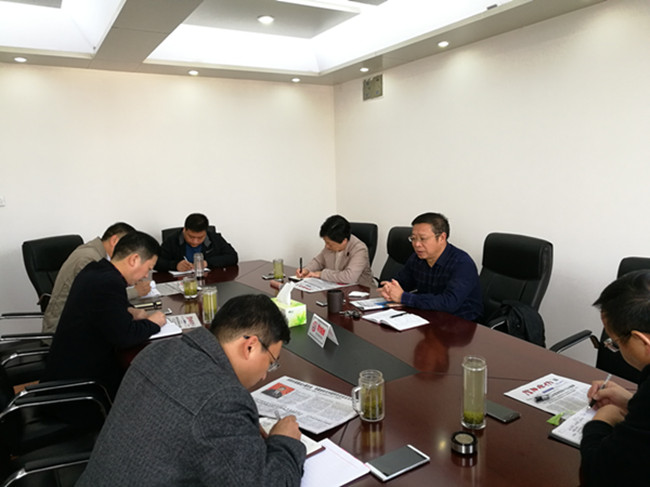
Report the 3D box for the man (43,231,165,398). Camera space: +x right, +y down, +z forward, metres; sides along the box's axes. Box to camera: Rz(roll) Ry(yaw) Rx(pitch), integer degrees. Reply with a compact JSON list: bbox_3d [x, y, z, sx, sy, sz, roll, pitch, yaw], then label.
[{"bbox_3d":[-1.062,0.571,2.541,0.700,1.220,0.550,-6,10,-31],"label":"man"}]

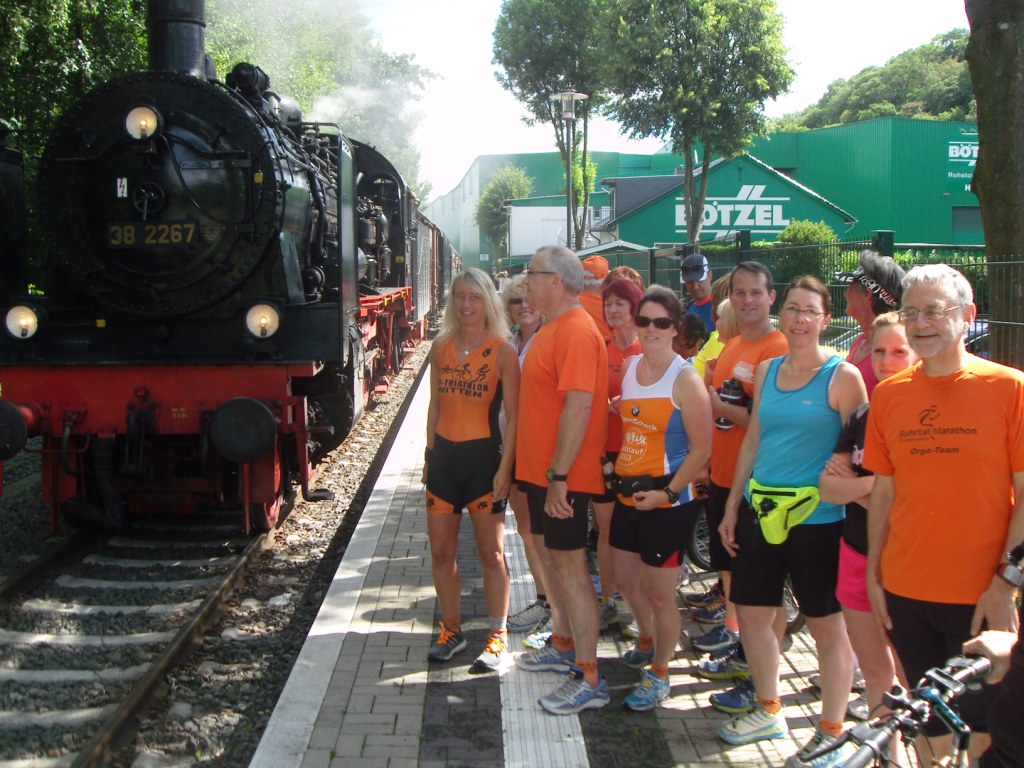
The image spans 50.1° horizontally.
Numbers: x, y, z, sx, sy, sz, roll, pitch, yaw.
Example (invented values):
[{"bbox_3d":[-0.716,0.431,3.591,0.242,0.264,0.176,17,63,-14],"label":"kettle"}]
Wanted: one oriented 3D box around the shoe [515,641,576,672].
[{"bbox_3d":[0.160,1.178,4.737,0.300,0.120,0.110,1,6,5],"label":"shoe"}]

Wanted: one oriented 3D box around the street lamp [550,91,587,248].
[{"bbox_3d":[0.859,-2.269,16.735,0.580,4.400,0.580,0,6,0],"label":"street lamp"}]

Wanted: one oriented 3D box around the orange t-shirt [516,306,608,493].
[{"bbox_3d":[0.204,0.067,4.412,0.320,0.740,0.480,-2,6,-19],"label":"orange t-shirt"}]

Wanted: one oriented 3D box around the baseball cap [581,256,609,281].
[{"bbox_3d":[0.519,-0.706,6.628,0.175,0.150,0.260,5,8,37],"label":"baseball cap"}]

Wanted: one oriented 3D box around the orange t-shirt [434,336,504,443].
[{"bbox_3d":[-0.183,0.024,4.719,0.320,0.470,0.220,1,6,17],"label":"orange t-shirt"}]

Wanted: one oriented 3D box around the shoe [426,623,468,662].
[{"bbox_3d":[-0.289,1.154,4.891,0.100,0.115,0.270,3,7,27],"label":"shoe"}]

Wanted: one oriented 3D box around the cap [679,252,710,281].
[{"bbox_3d":[1.186,-0.754,7.111,0.180,0.145,0.260,2,21,25],"label":"cap"}]

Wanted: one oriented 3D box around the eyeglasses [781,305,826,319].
[{"bbox_3d":[1.032,-0.254,3.796,0.138,0.042,0.140,10,7,29],"label":"eyeglasses"}]

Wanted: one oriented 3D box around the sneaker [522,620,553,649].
[{"bbox_3d":[0.168,1.145,5.050,0.270,0.110,0.100,-2,6,-14],"label":"sneaker"}]

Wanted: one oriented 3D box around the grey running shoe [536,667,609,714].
[{"bbox_3d":[0.251,1.222,4.347,0.300,0.120,0.110,-3,7,-25],"label":"grey running shoe"}]

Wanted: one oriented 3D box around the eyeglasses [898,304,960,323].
[{"bbox_3d":[1.134,-0.195,2.947,0.140,0.045,0.140,-6,8,-44],"label":"eyeglasses"}]

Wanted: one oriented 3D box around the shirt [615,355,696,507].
[{"bbox_3d":[0.584,0.184,4.425,0.370,0.610,0.250,5,8,42],"label":"shirt"}]

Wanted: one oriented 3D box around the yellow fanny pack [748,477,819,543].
[{"bbox_3d":[0.943,0.443,3.800,0.260,0.220,0.100,3,7,26],"label":"yellow fanny pack"}]

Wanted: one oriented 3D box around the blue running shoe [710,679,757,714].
[{"bbox_3d":[0.920,1.232,4.394,0.295,0.120,0.110,-3,7,-28],"label":"blue running shoe"}]

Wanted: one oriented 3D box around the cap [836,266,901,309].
[{"bbox_3d":[1.382,-0.380,4.220,0.275,0.120,0.180,21,12,15],"label":"cap"}]

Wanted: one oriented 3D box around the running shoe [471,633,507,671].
[{"bbox_3d":[-0.098,1.170,4.786,0.100,0.115,0.270,2,7,21],"label":"running shoe"}]

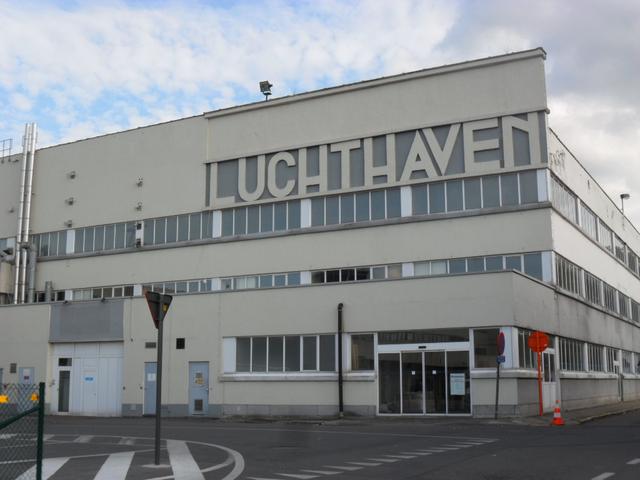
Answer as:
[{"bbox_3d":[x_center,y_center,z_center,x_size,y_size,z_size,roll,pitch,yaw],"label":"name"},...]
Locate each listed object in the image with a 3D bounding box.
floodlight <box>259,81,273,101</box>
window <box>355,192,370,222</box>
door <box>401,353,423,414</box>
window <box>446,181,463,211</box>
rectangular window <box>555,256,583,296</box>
[{"bbox_3d":[-2.852,-7.870,42.971,0.600,1.050,0.500,-6,-11,28],"label":"floodlight"},{"bbox_3d":[2.036,-1.571,38.740,0.800,1.500,0.100,-6,-11,28],"label":"window"},{"bbox_3d":[3.608,5.589,31.714,1.003,2.433,0.120,-6,-11,30],"label":"door"},{"bbox_3d":[6.218,-1.963,37.370,0.854,1.506,0.150,-6,-11,27],"label":"window"},{"bbox_3d":[11.496,1.710,37.690,0.150,1.390,6.547,-6,-11,27],"label":"rectangular window"}]

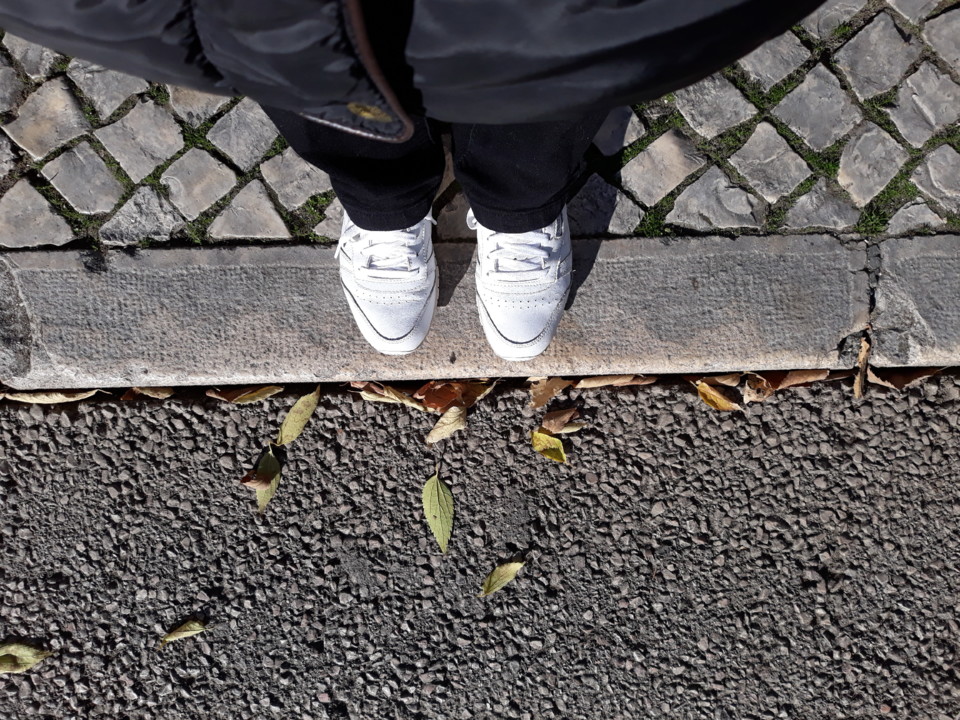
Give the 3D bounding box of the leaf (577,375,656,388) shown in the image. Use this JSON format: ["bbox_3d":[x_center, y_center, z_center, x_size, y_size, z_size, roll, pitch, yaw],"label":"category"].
[{"bbox_3d":[0.170,0.027,0.942,0.104,0.025,0.022,-1,87,-1],"label":"leaf"}]

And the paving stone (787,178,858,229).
[{"bbox_3d":[0.446,-0.203,1.008,0.107,0.062,0.069,-1,86,-2],"label":"paving stone"}]

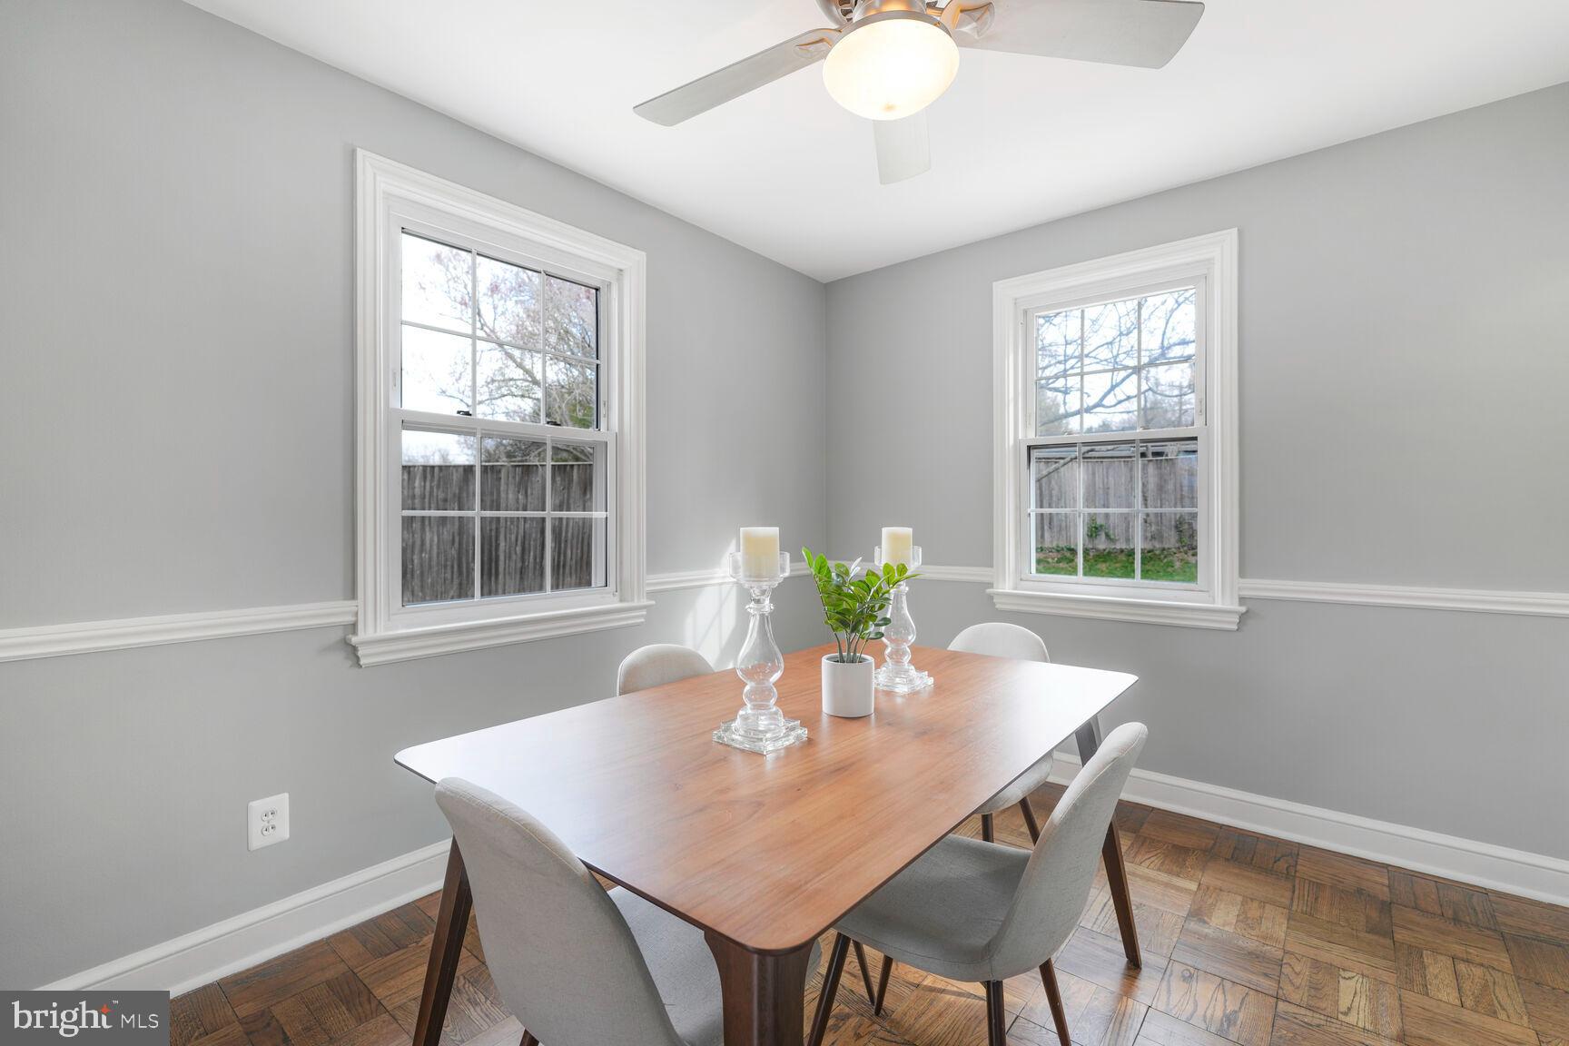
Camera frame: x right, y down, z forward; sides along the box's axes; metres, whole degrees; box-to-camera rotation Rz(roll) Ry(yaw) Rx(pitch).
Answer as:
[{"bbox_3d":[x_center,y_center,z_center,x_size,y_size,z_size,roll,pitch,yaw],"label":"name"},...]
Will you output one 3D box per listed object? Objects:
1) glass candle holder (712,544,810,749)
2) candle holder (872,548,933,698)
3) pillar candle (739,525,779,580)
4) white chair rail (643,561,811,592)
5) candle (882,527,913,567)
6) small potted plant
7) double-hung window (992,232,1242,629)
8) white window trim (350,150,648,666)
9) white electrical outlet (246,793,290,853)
[{"bbox_3d":[-0.043,0.229,1.291,0.125,0.348,0.125,0,0,40],"label":"glass candle holder"},{"bbox_3d":[0.277,0.228,1.703,0.125,0.348,0.125,0,0,40],"label":"candle holder"},{"bbox_3d":[-0.043,0.060,1.291,0.074,0.098,0.074,0,0,0],"label":"pillar candle"},{"bbox_3d":[-0.187,0.241,3.283,0.028,0.070,1.160,0,0,40],"label":"white chair rail"},{"bbox_3d":[0.277,0.063,1.703,0.074,0.098,0.074,0,0,0],"label":"candle"},{"bbox_3d":[0.164,0.227,1.496,0.250,0.350,0.215,0,0,0],"label":"small potted plant"},{"bbox_3d":[1.320,-0.346,2.877,0.985,1.485,0.080,0,0,40],"label":"double-hung window"},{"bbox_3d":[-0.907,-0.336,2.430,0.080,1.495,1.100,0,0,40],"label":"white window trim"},{"bbox_3d":[-1.378,0.801,1.869,0.010,0.122,0.083,0,0,40],"label":"white electrical outlet"}]

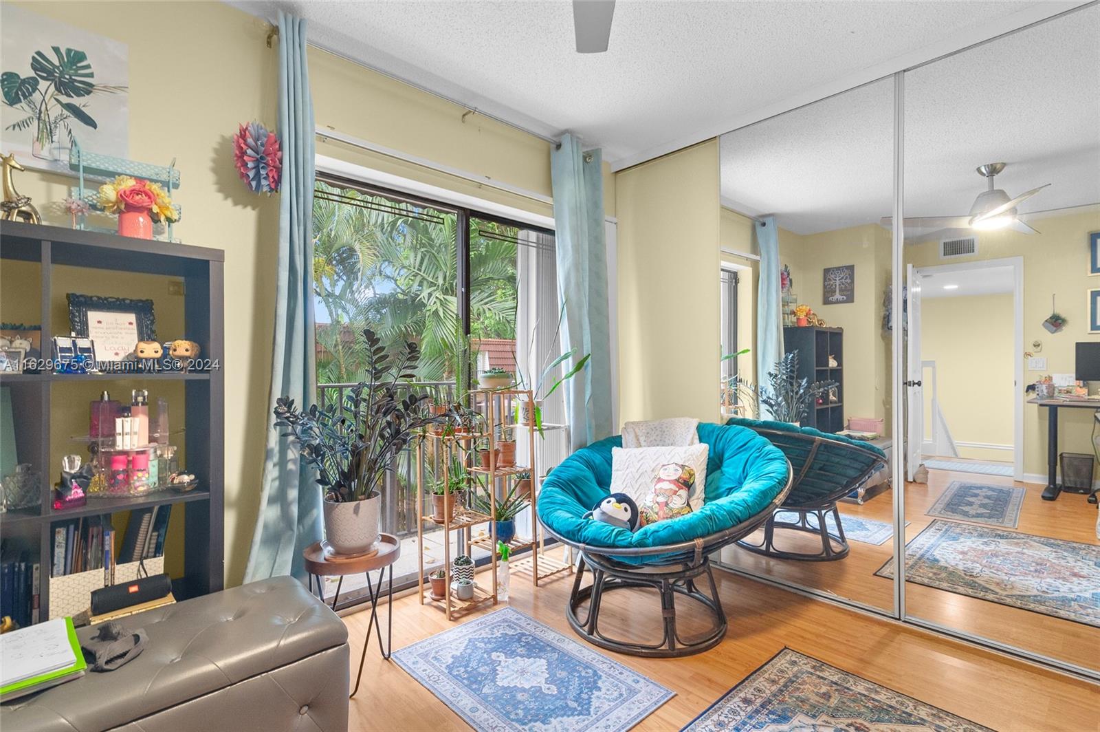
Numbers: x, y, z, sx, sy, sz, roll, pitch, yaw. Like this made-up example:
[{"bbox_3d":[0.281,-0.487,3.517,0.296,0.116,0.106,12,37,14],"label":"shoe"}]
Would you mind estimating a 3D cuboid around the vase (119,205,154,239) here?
[{"bbox_3d":[-1.255,-0.418,1.482,0.088,0.140,0.088,0,0,0],"label":"vase"}]

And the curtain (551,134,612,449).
[{"bbox_3d":[0.196,-0.137,2.963,0.520,2.450,0.150,-1,0,-42],"label":"curtain"}]

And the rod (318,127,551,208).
[{"bbox_3d":[-0.286,-0.968,2.608,1.980,0.050,0.055,-1,0,-42],"label":"rod"}]

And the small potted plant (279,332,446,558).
[{"bbox_3d":[-0.680,0.258,1.733,0.580,0.790,0.560,0,0,-22],"label":"small potted plant"}]

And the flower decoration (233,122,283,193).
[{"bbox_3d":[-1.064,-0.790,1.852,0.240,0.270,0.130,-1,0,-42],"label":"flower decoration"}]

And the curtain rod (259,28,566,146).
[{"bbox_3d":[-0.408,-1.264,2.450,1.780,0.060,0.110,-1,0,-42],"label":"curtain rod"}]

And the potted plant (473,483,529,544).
[{"bbox_3d":[-0.234,0.733,2.442,0.270,0.300,0.250,0,0,0],"label":"potted plant"}]

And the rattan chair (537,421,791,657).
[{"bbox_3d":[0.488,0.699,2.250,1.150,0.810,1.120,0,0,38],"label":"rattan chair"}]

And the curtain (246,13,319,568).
[{"bbox_3d":[-1.036,-0.125,1.843,0.330,2.450,0.160,-1,0,-42],"label":"curtain"}]

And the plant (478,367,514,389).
[{"bbox_3d":[-0.264,0.060,2.416,0.170,0.110,0.170,0,0,0],"label":"plant"}]

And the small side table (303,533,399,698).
[{"bbox_3d":[-0.707,0.879,1.761,0.330,0.467,0.330,-1,0,-42],"label":"small side table"}]

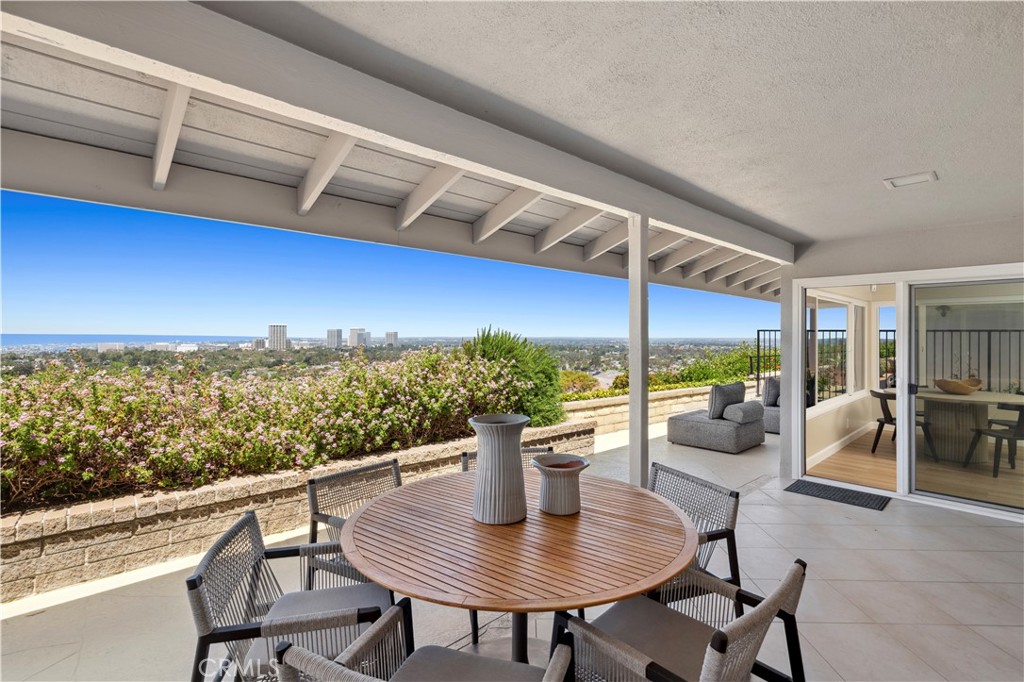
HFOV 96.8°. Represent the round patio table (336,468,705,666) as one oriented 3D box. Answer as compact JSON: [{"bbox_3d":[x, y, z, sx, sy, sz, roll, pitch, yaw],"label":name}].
[{"bbox_3d":[0.033,1.096,1.907,1.370,0.745,1.370,0,0,0],"label":"round patio table"}]

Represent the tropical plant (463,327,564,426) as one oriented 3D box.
[{"bbox_3d":[0.020,0.428,6.106,1.300,1.250,1.200,0,1,0],"label":"tropical plant"}]

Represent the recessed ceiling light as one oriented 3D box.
[{"bbox_3d":[2.459,-0.997,2.802,0.235,0.040,0.235,0,0,-43],"label":"recessed ceiling light"}]

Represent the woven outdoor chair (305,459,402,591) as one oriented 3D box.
[{"bbox_3d":[-0.629,1.077,2.264,0.580,0.790,0.550,1,1,41],"label":"woven outdoor chair"}]

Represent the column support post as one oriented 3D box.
[{"bbox_3d":[0.823,0.332,2.949,0.092,2.263,0.092,-1,1,-44],"label":"column support post"}]

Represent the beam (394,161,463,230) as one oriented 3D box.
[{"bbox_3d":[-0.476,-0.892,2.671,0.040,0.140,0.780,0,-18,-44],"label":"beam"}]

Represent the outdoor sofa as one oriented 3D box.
[{"bbox_3d":[2.810,1.026,6.330,0.920,0.790,0.940,-1,1,-44],"label":"outdoor sofa"}]

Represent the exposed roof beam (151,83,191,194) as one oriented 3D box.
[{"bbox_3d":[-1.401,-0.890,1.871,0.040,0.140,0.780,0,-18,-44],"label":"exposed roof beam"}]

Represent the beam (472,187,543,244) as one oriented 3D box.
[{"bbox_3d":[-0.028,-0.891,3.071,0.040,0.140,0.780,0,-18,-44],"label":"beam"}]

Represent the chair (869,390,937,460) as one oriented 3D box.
[{"bbox_3d":[4.804,1.040,5.596,0.490,0.785,0.470,0,0,0],"label":"chair"}]

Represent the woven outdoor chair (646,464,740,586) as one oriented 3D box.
[{"bbox_3d":[0.666,1.077,2.206,0.580,0.790,0.550,0,1,-25],"label":"woven outdoor chair"}]

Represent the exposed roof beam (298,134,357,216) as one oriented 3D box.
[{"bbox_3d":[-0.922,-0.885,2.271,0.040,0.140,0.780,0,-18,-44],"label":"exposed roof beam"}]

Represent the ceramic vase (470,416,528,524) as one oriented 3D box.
[{"bbox_3d":[-0.050,0.531,1.937,0.256,0.400,0.256,0,1,0],"label":"ceramic vase"}]

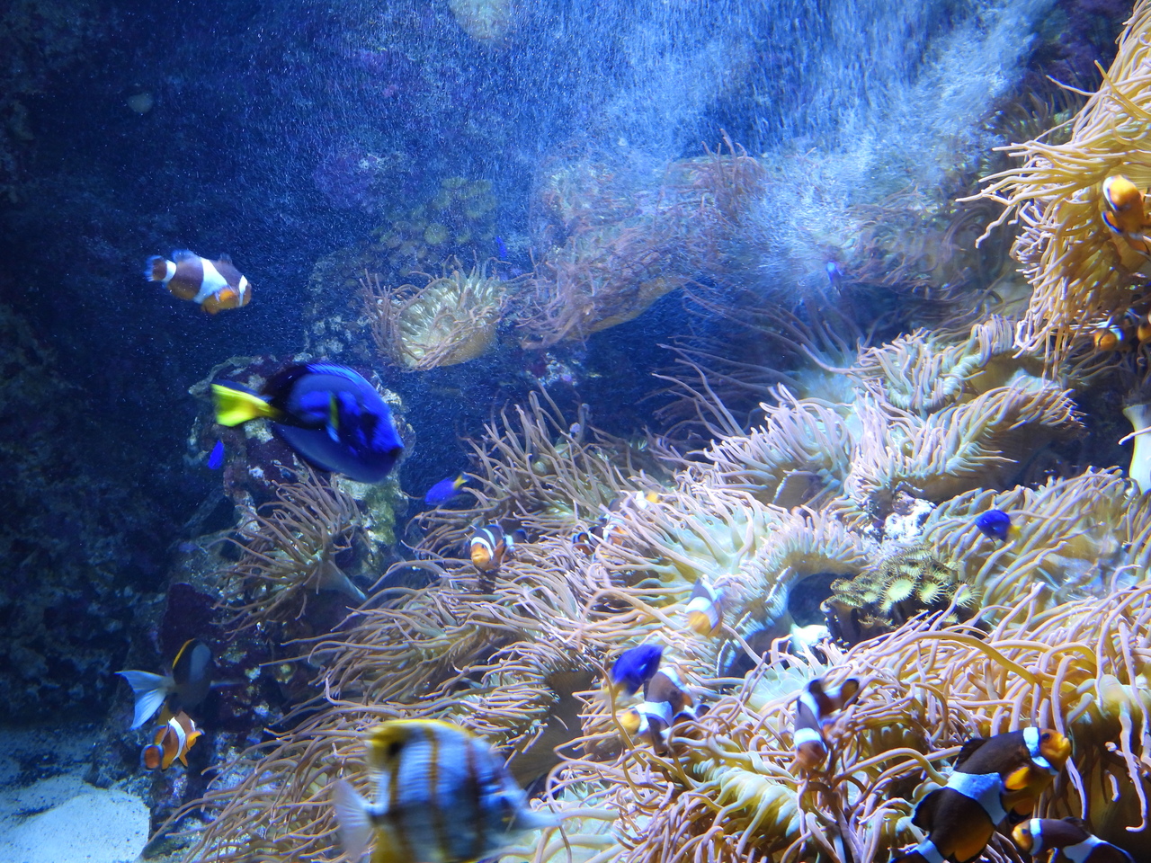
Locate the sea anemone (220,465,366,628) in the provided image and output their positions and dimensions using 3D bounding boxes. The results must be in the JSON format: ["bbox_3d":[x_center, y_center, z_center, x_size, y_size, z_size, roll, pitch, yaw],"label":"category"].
[{"bbox_3d":[-0.286,0.116,1.850,0.145,0.155,0.130,2,10,12],"label":"sea anemone"}]

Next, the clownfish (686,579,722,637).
[{"bbox_3d":[0.098,0.135,1.400,0.026,0.036,0.070,2,29,13],"label":"clownfish"}]

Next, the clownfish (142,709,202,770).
[{"bbox_3d":[-0.364,0.278,1.650,0.026,0.042,0.075,8,19,38],"label":"clownfish"}]

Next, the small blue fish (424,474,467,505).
[{"bbox_3d":[-0.119,0.053,1.680,0.053,0.023,0.012,-24,20,-27],"label":"small blue fish"}]

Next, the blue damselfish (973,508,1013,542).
[{"bbox_3d":[0.320,0.072,1.400,0.015,0.026,0.050,9,6,43],"label":"blue damselfish"}]

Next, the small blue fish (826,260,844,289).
[{"bbox_3d":[0.313,-0.188,2.200,0.015,0.050,0.024,7,44,33],"label":"small blue fish"}]

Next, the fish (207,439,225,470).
[{"bbox_3d":[-0.369,0.024,1.880,0.012,0.046,0.021,6,-30,32],"label":"fish"}]

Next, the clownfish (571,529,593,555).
[{"bbox_3d":[0.007,0.095,1.550,0.018,0.026,0.050,8,-9,40],"label":"clownfish"}]

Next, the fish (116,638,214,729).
[{"bbox_3d":[-0.400,0.246,1.800,0.028,0.086,0.140,7,11,36],"label":"fish"}]

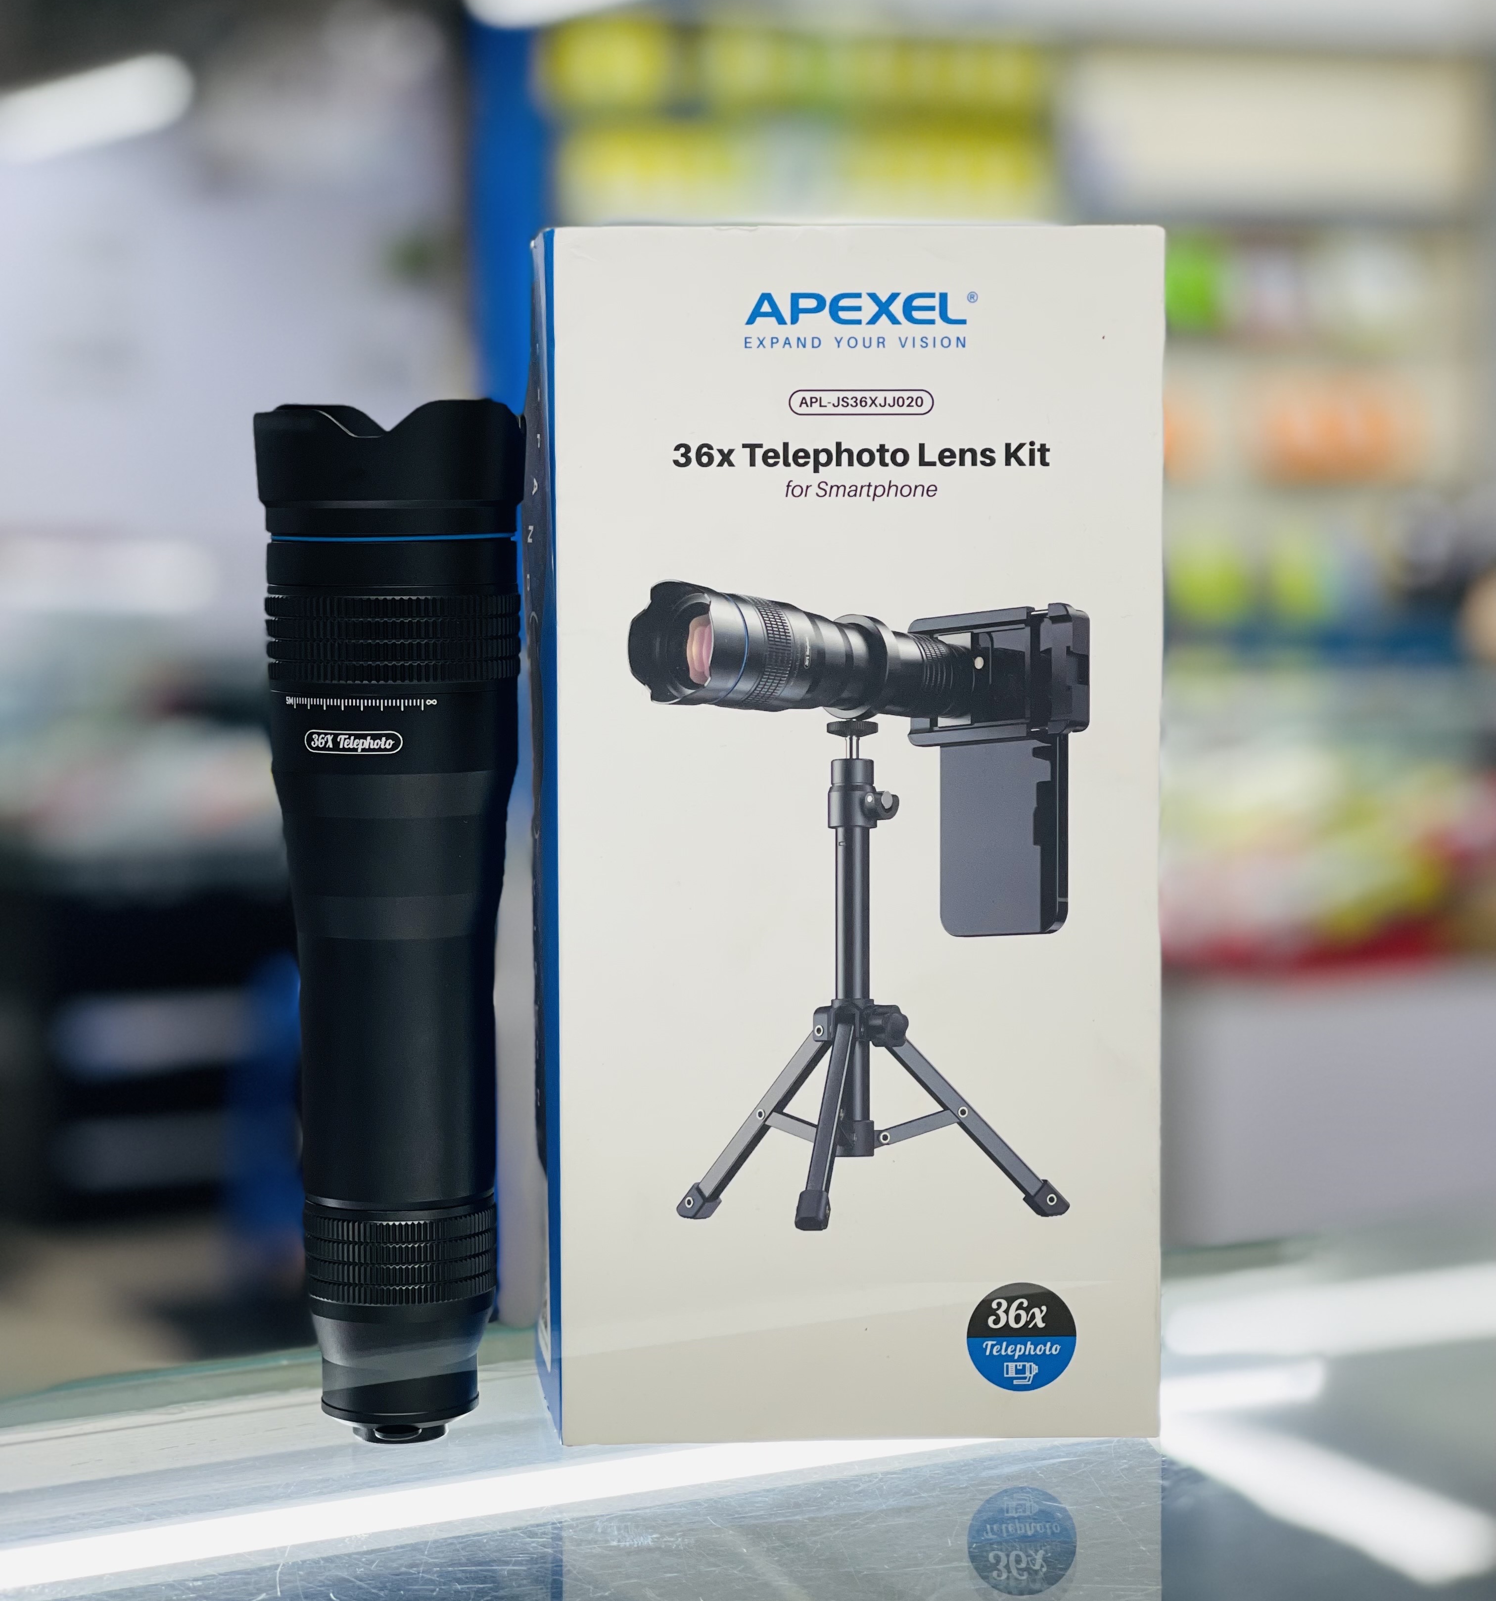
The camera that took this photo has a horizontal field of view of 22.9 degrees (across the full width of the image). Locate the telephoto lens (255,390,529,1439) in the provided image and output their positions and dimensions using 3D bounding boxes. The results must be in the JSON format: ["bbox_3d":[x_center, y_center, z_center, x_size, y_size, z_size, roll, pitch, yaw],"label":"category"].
[{"bbox_3d":[-0.059,0.021,0.623,0.045,0.174,0.045,0,3,0],"label":"telephoto lens"}]

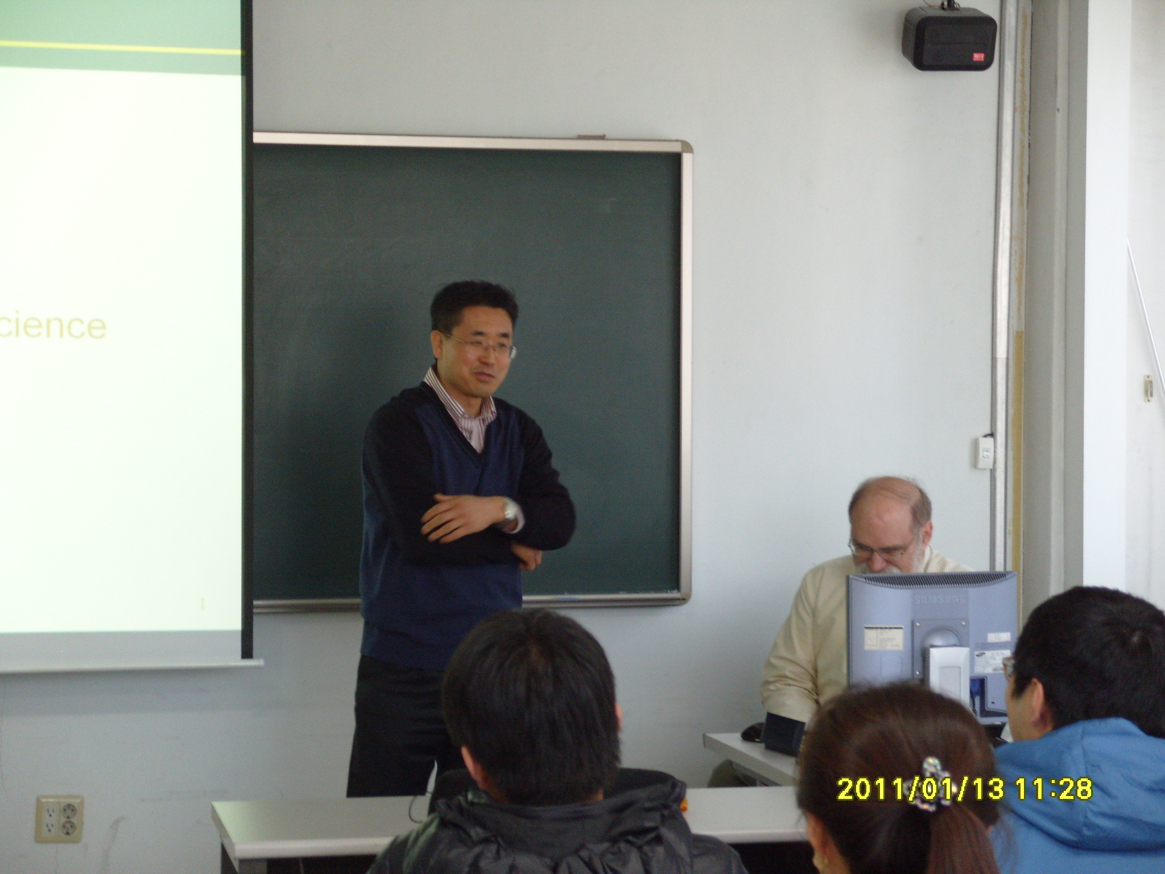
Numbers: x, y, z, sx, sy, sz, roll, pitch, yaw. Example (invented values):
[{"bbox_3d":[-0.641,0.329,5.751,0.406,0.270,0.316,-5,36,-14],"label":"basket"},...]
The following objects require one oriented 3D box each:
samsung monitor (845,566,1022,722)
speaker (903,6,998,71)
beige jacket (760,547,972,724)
[{"bbox_3d":[0.736,0.465,5.892,0.370,0.365,0.185,-1,2,-14],"label":"samsung monitor"},{"bbox_3d":[0.963,-1.054,7.563,0.228,0.153,0.138,-2,20,-12],"label":"speaker"},{"bbox_3d":[0.660,0.506,6.258,0.550,0.530,0.400,0,2,0],"label":"beige jacket"}]

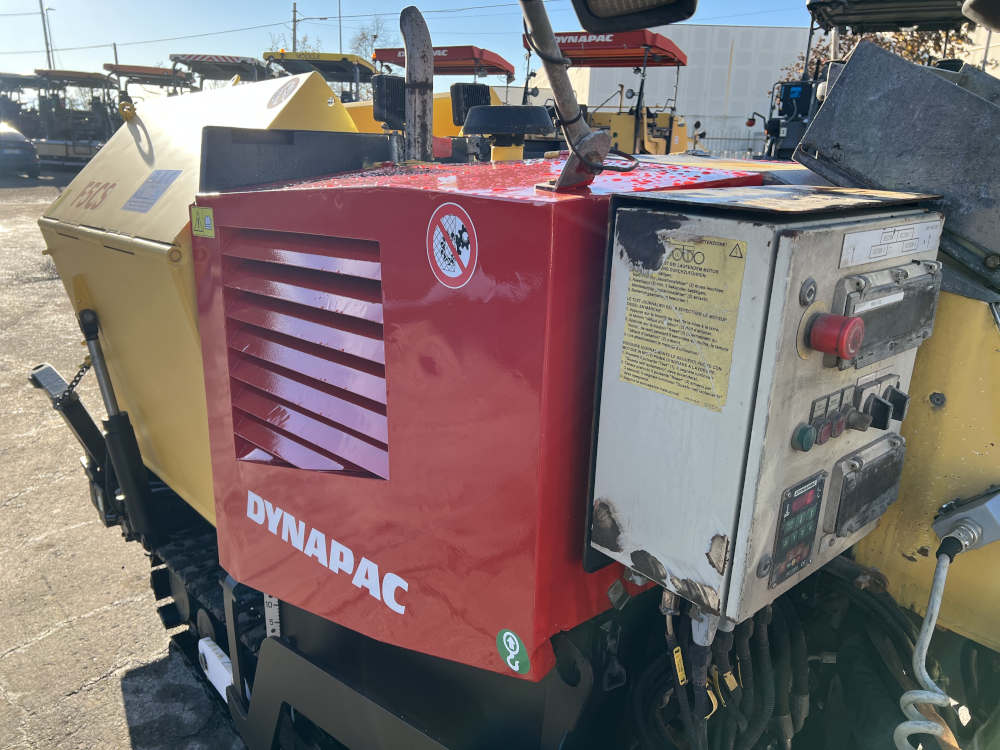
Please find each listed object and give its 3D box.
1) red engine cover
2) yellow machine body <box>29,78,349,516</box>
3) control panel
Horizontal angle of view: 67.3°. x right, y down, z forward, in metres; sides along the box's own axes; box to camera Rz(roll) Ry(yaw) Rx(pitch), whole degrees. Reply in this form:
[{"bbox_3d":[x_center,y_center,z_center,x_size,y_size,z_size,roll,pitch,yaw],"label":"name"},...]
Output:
[{"bbox_3d":[-0.124,0.051,1.374,0.440,0.840,1.005,-13,21,-40],"label":"red engine cover"},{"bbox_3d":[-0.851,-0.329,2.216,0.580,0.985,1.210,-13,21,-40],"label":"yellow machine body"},{"bbox_3d":[0.314,0.009,0.883,0.350,0.425,0.221,-12,20,-38],"label":"control panel"}]

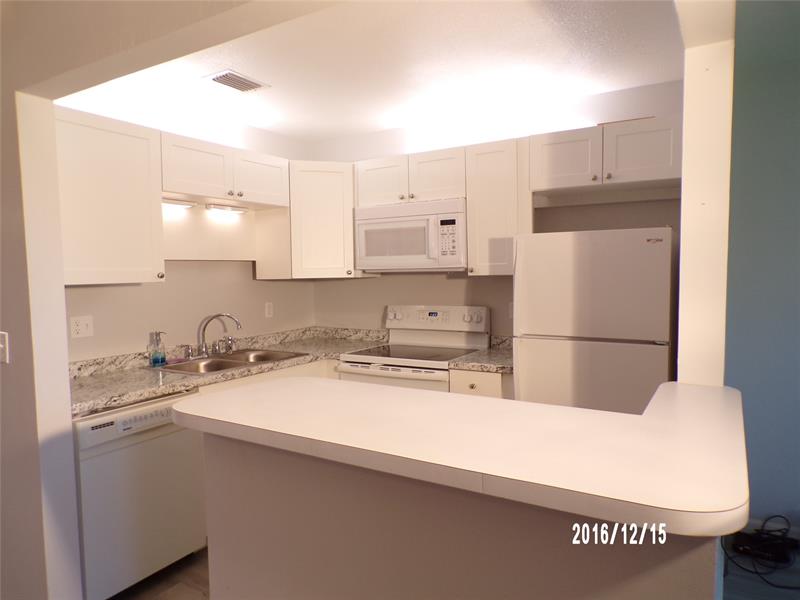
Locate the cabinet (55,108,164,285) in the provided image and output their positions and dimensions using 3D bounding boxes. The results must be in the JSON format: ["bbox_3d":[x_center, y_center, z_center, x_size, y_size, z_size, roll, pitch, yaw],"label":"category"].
[{"bbox_3d":[-1.488,-0.452,2.609,0.328,0.753,0.615,1,4,31],"label":"cabinet"}]

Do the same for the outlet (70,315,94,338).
[{"bbox_3d":[-1.600,0.137,2.804,0.011,0.114,0.114,1,4,31],"label":"outlet"}]

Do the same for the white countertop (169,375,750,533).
[{"bbox_3d":[0.188,0.297,1.562,1.337,0.040,1.002,1,4,31],"label":"white countertop"}]

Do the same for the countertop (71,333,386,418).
[{"bbox_3d":[-0.925,0.327,3.201,0.700,0.108,2.180,1,4,31],"label":"countertop"}]

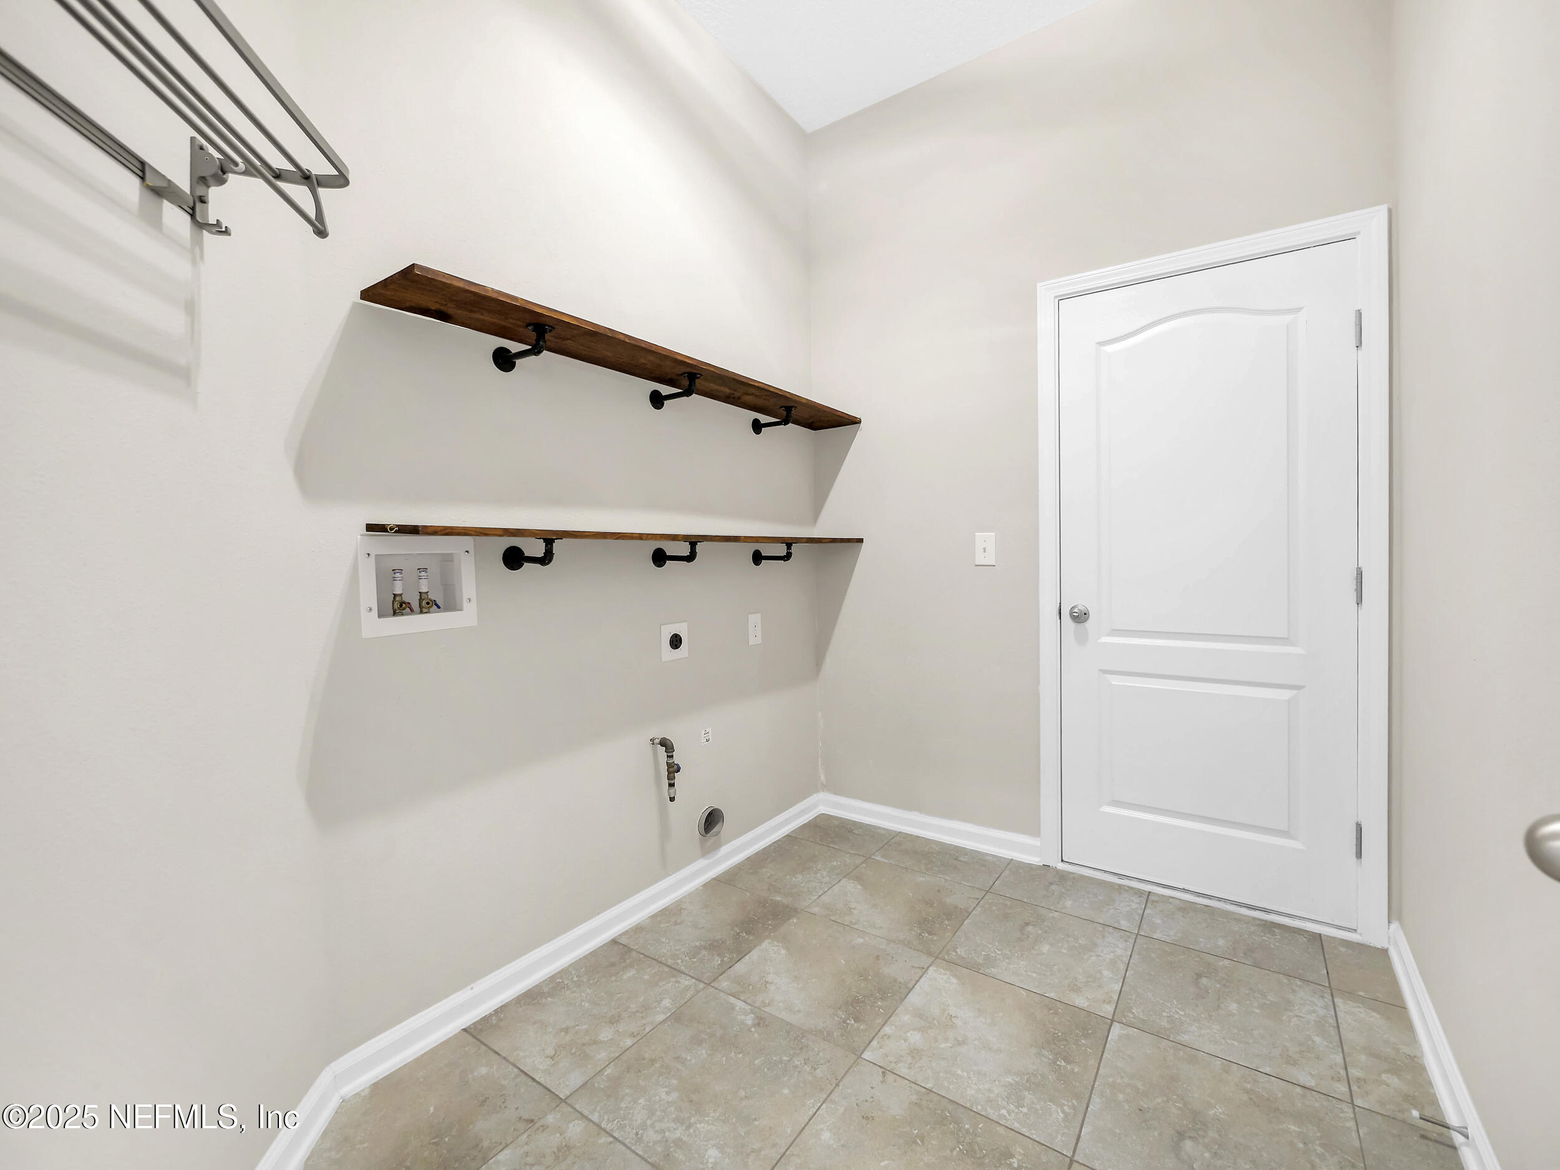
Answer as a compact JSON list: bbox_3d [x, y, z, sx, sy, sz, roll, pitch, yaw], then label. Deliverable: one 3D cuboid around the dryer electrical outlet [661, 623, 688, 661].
[{"bbox_3d":[-0.348,0.195,2.150,0.020,0.122,0.122,1,3,36],"label":"dryer electrical outlet"}]

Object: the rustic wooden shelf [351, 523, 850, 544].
[{"bbox_3d":[-0.264,-0.156,2.042,0.234,0.019,1.843,4,5,35],"label":"rustic wooden shelf"}]

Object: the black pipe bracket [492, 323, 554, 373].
[{"bbox_3d":[-0.647,-0.601,1.612,0.189,0.085,0.068,1,3,36],"label":"black pipe bracket"}]

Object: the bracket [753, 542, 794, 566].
[{"bbox_3d":[-0.012,-0.118,2.464,0.187,0.092,0.068,1,3,36],"label":"bracket"}]

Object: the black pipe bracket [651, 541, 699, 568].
[{"bbox_3d":[-0.321,-0.098,2.048,0.187,0.088,0.068,1,3,36],"label":"black pipe bracket"}]

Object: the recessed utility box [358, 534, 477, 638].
[{"bbox_3d":[-0.880,-0.002,1.516,0.087,0.225,0.257,1,3,36],"label":"recessed utility box"}]

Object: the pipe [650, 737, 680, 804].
[{"bbox_3d":[-0.365,0.596,2.044,0.117,0.207,0.043,1,3,36],"label":"pipe"}]

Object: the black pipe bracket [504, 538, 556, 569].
[{"bbox_3d":[-0.630,-0.078,1.633,0.187,0.088,0.067,1,3,36],"label":"black pipe bracket"}]

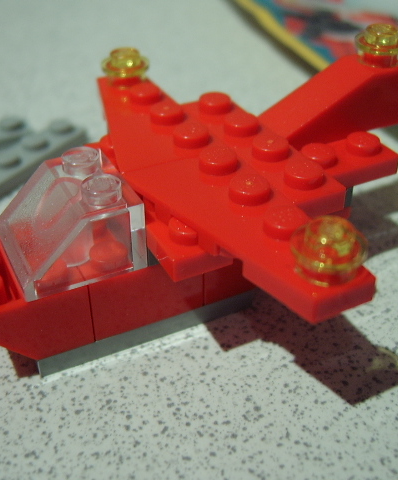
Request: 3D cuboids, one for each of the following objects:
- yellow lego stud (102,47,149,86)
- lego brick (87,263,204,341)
[{"bbox_3d":[-0.012,-0.029,0.097,0.008,0.005,0.008,0,35,0],"label":"yellow lego stud"},{"bbox_3d":[-0.010,0.003,0.083,0.016,0.010,0.016,-16,39,-22],"label":"lego brick"}]

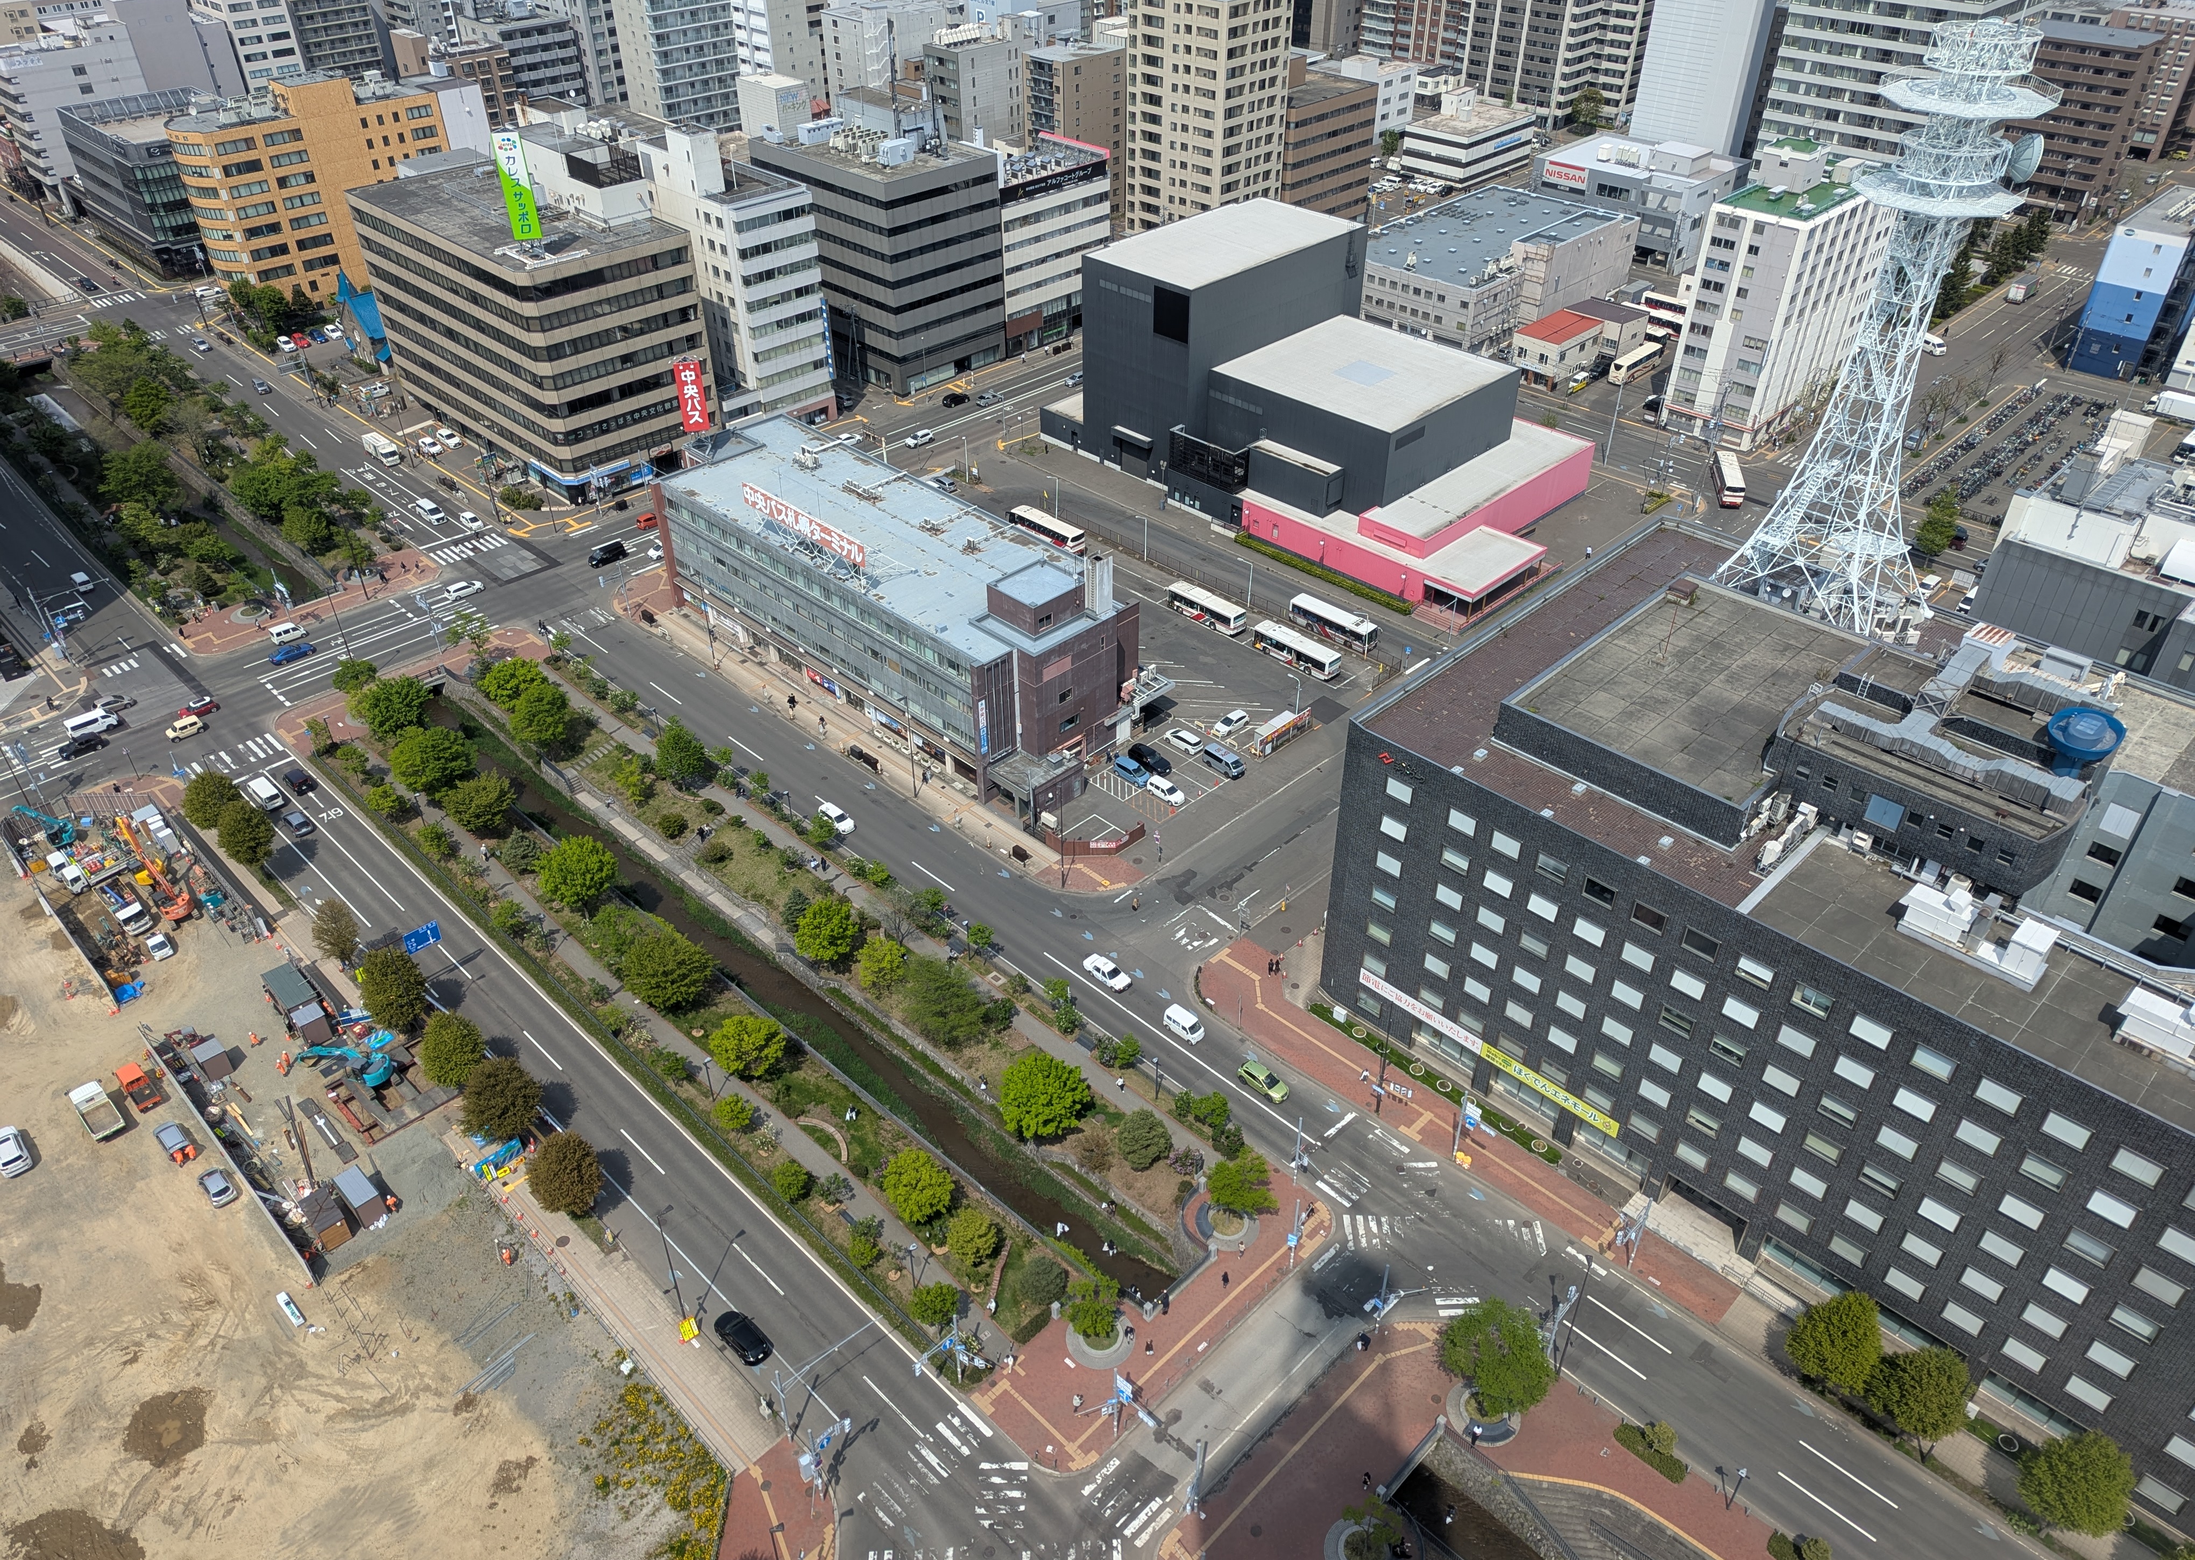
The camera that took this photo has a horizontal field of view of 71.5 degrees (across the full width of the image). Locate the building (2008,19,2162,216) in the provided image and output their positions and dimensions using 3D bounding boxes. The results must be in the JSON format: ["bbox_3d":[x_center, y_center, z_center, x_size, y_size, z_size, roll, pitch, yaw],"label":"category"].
[{"bbox_3d":[190.620,-130.330,301.070,21.800,33.000,19.500,30,46,34],"label":"building"}]

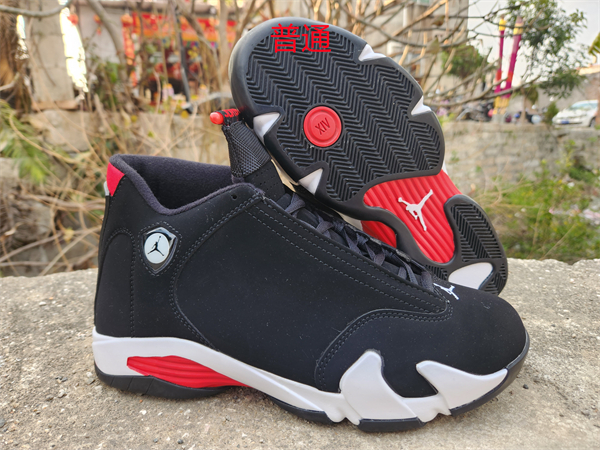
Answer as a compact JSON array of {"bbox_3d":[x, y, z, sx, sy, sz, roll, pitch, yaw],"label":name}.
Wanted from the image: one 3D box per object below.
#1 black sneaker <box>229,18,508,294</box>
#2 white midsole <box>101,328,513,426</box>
[{"bbox_3d":[0.055,-0.049,0.380,0.300,0.110,0.160,42,-4,-17],"label":"black sneaker"},{"bbox_3d":[-0.005,0.077,0.273,0.276,0.050,0.105,1,16,2],"label":"white midsole"}]

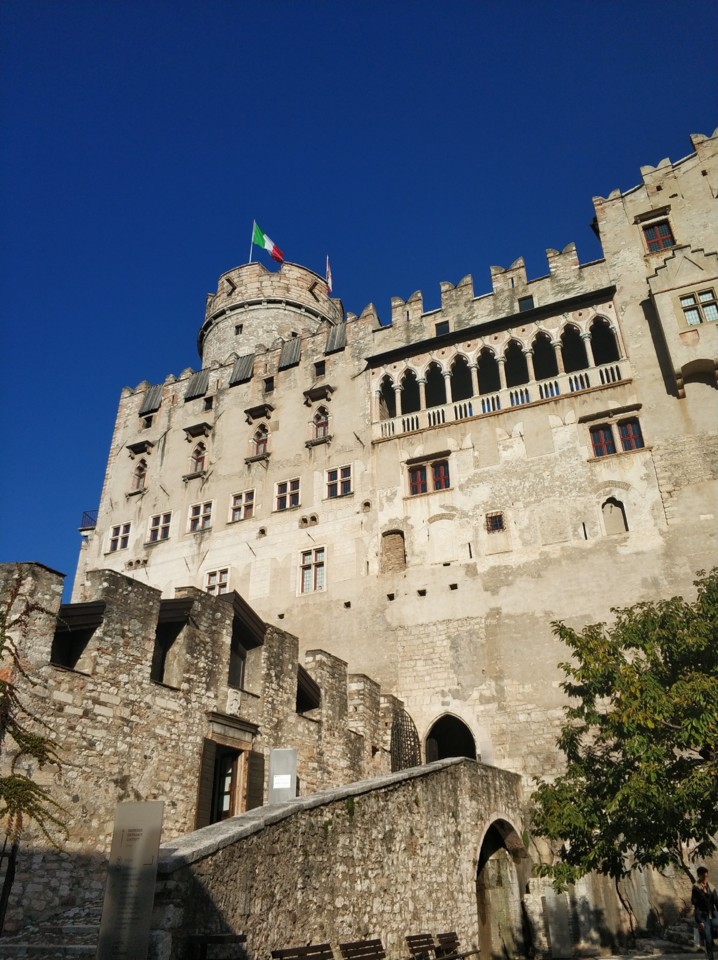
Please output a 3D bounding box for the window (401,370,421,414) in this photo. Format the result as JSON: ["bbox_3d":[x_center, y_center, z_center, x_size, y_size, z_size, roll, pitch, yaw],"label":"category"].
[{"bbox_3d":[2.601,-4.413,37.325,0.997,2.754,0.300,-13,-32,21],"label":"window"}]

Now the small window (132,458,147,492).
[{"bbox_3d":[-12.421,-0.260,42.770,0.802,2.108,0.250,-13,-32,21],"label":"small window"}]

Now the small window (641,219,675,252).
[{"bbox_3d":[14.150,-11.458,35.278,1.120,1.755,0.250,-13,-32,21],"label":"small window"}]

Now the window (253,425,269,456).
[{"bbox_3d":[-4.917,-2.033,38.027,0.899,1.956,0.250,-14,-33,22],"label":"window"}]

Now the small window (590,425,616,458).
[{"bbox_3d":[10.394,-1.602,31.791,0.820,1.501,0.300,-13,-33,20],"label":"small window"}]

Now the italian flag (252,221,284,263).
[{"bbox_3d":[-6.988,-18.339,57.757,2.500,2.900,0.400,10,-32,-17],"label":"italian flag"}]

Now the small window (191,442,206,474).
[{"bbox_3d":[-8.338,-1.178,39.458,0.924,1.971,0.250,-14,-33,22],"label":"small window"}]

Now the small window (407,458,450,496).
[{"bbox_3d":[3.097,-0.060,32.544,1.785,1.461,0.250,-13,-32,20],"label":"small window"}]

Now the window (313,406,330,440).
[{"bbox_3d":[-1.874,-2.969,38.807,0.814,2.019,0.250,-13,-32,21],"label":"window"}]

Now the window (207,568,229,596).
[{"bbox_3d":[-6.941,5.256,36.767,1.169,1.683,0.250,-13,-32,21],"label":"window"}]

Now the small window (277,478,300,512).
[{"bbox_3d":[-3.514,0.764,37.740,1.330,1.512,0.300,-14,-33,22],"label":"small window"}]

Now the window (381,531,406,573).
[{"bbox_3d":[1.465,3.027,31.620,1.128,1.907,0.300,-13,-32,20],"label":"window"}]

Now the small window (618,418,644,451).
[{"bbox_3d":[11.366,-1.870,31.269,0.838,1.548,0.250,-13,-32,21],"label":"small window"}]

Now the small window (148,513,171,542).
[{"bbox_3d":[-10.576,2.590,40.183,1.214,1.543,0.250,-13,-32,21],"label":"small window"}]

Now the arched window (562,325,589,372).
[{"bbox_3d":[9.920,-6.061,34.443,1.012,2.708,0.300,-13,-32,21],"label":"arched window"}]

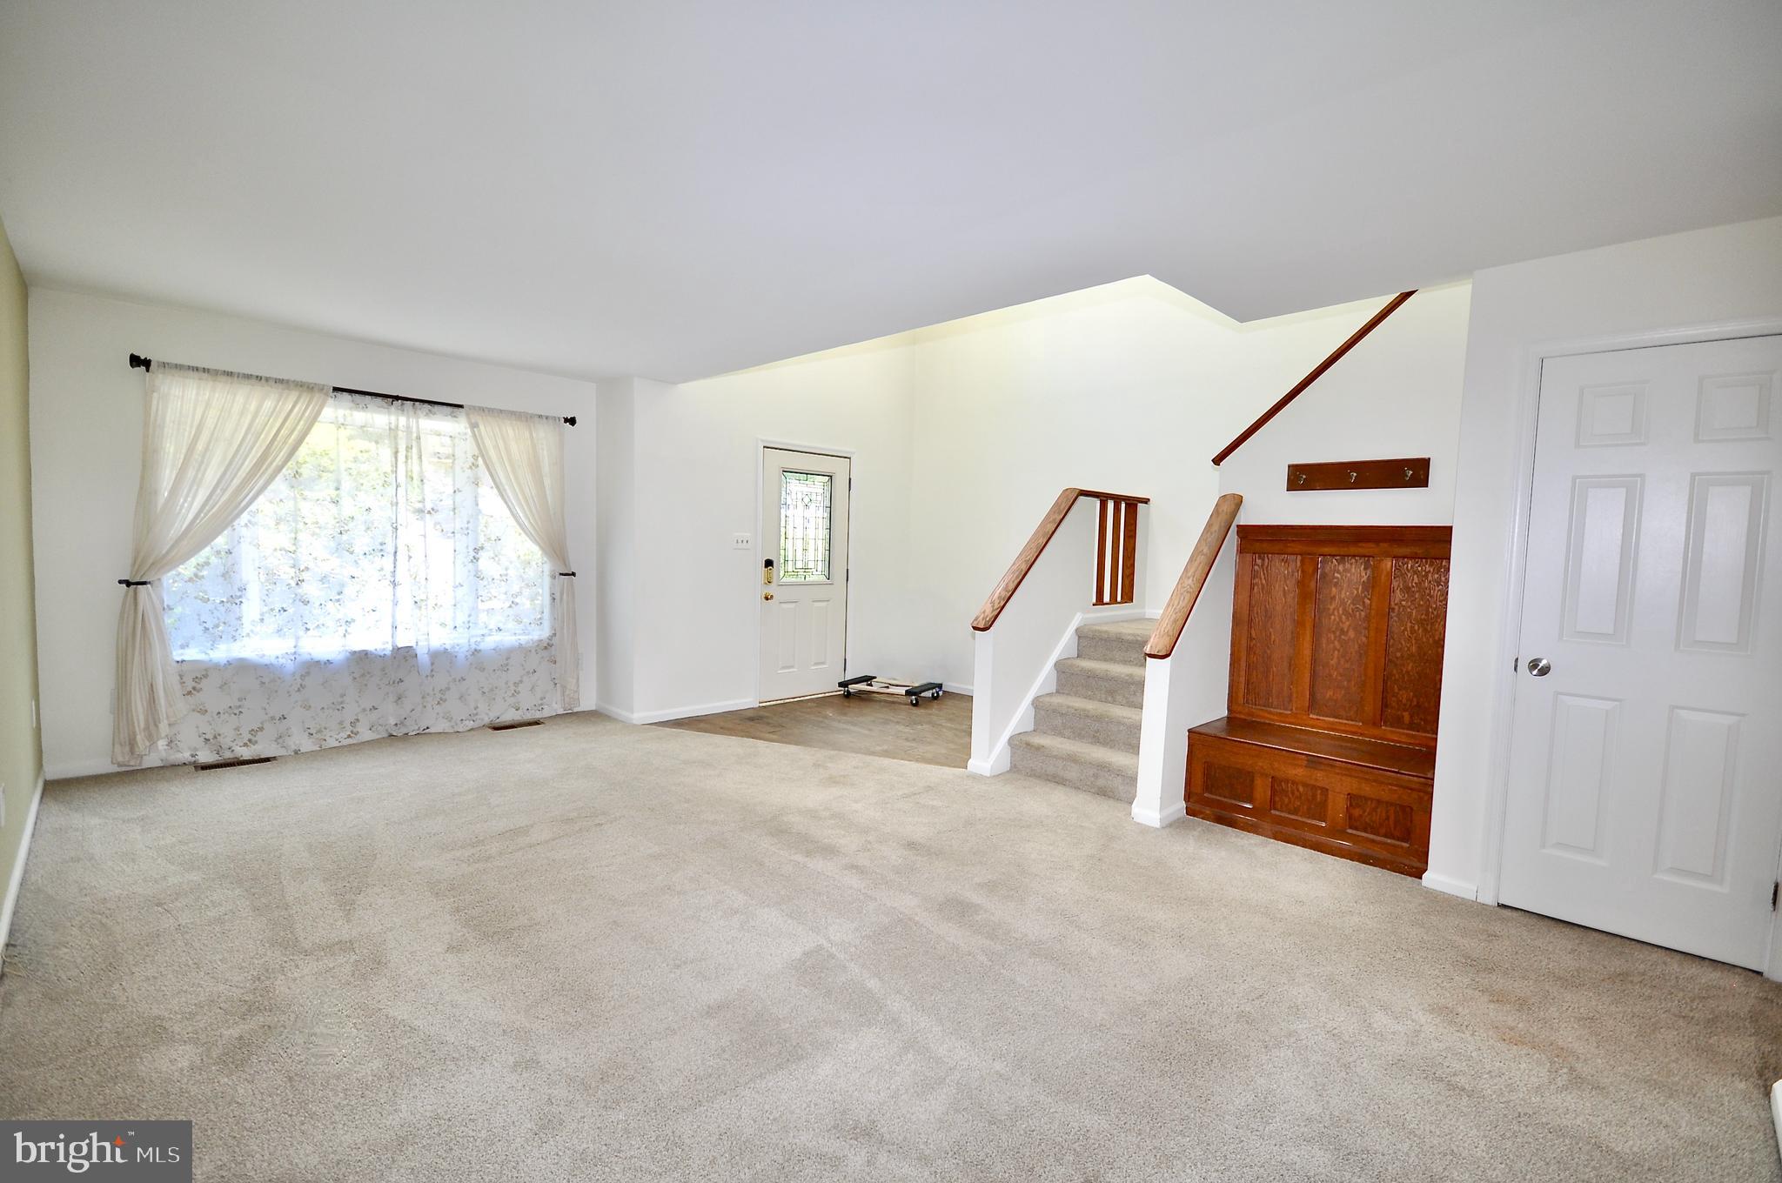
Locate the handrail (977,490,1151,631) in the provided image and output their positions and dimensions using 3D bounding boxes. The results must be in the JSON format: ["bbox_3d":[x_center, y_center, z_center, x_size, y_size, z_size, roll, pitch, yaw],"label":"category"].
[{"bbox_3d":[1.204,-0.238,4.909,0.140,0.900,1.980,5,5,43],"label":"handrail"}]

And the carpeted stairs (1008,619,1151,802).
[{"bbox_3d":[1.606,0.664,4.680,0.900,0.810,1.700,5,5,43],"label":"carpeted stairs"}]

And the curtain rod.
[{"bbox_3d":[-3.050,-1.186,4.525,0.100,0.075,2.240,5,5,45],"label":"curtain rod"}]

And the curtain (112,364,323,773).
[{"bbox_3d":[-3.673,-0.148,4.113,0.926,2.125,0.120,-1,5,-42],"label":"curtain"}]

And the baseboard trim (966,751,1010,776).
[{"bbox_3d":[0.589,1.007,4.378,0.175,0.105,0.235,5,5,43],"label":"baseboard trim"}]

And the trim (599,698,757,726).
[{"bbox_3d":[-1.654,0.877,5.780,0.615,0.080,1.000,5,5,45],"label":"trim"}]

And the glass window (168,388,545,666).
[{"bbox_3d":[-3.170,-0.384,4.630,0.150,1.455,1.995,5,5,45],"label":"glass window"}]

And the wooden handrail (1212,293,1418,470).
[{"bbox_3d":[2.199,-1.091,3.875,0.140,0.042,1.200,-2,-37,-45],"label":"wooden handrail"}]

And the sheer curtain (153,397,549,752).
[{"bbox_3d":[-3.087,-0.148,4.578,0.090,2.095,2.080,5,5,45],"label":"sheer curtain"}]

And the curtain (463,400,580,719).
[{"bbox_3d":[-2.532,-0.172,5.128,0.723,2.115,0.120,-1,5,-42],"label":"curtain"}]

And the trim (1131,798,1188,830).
[{"bbox_3d":[1.324,1.069,3.667,0.165,0.110,0.255,5,5,43],"label":"trim"}]

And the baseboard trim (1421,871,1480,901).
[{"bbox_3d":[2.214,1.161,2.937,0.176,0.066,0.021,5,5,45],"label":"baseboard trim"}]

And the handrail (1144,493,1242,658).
[{"bbox_3d":[1.582,-0.121,3.820,0.132,0.039,1.170,5,49,45],"label":"handrail"}]

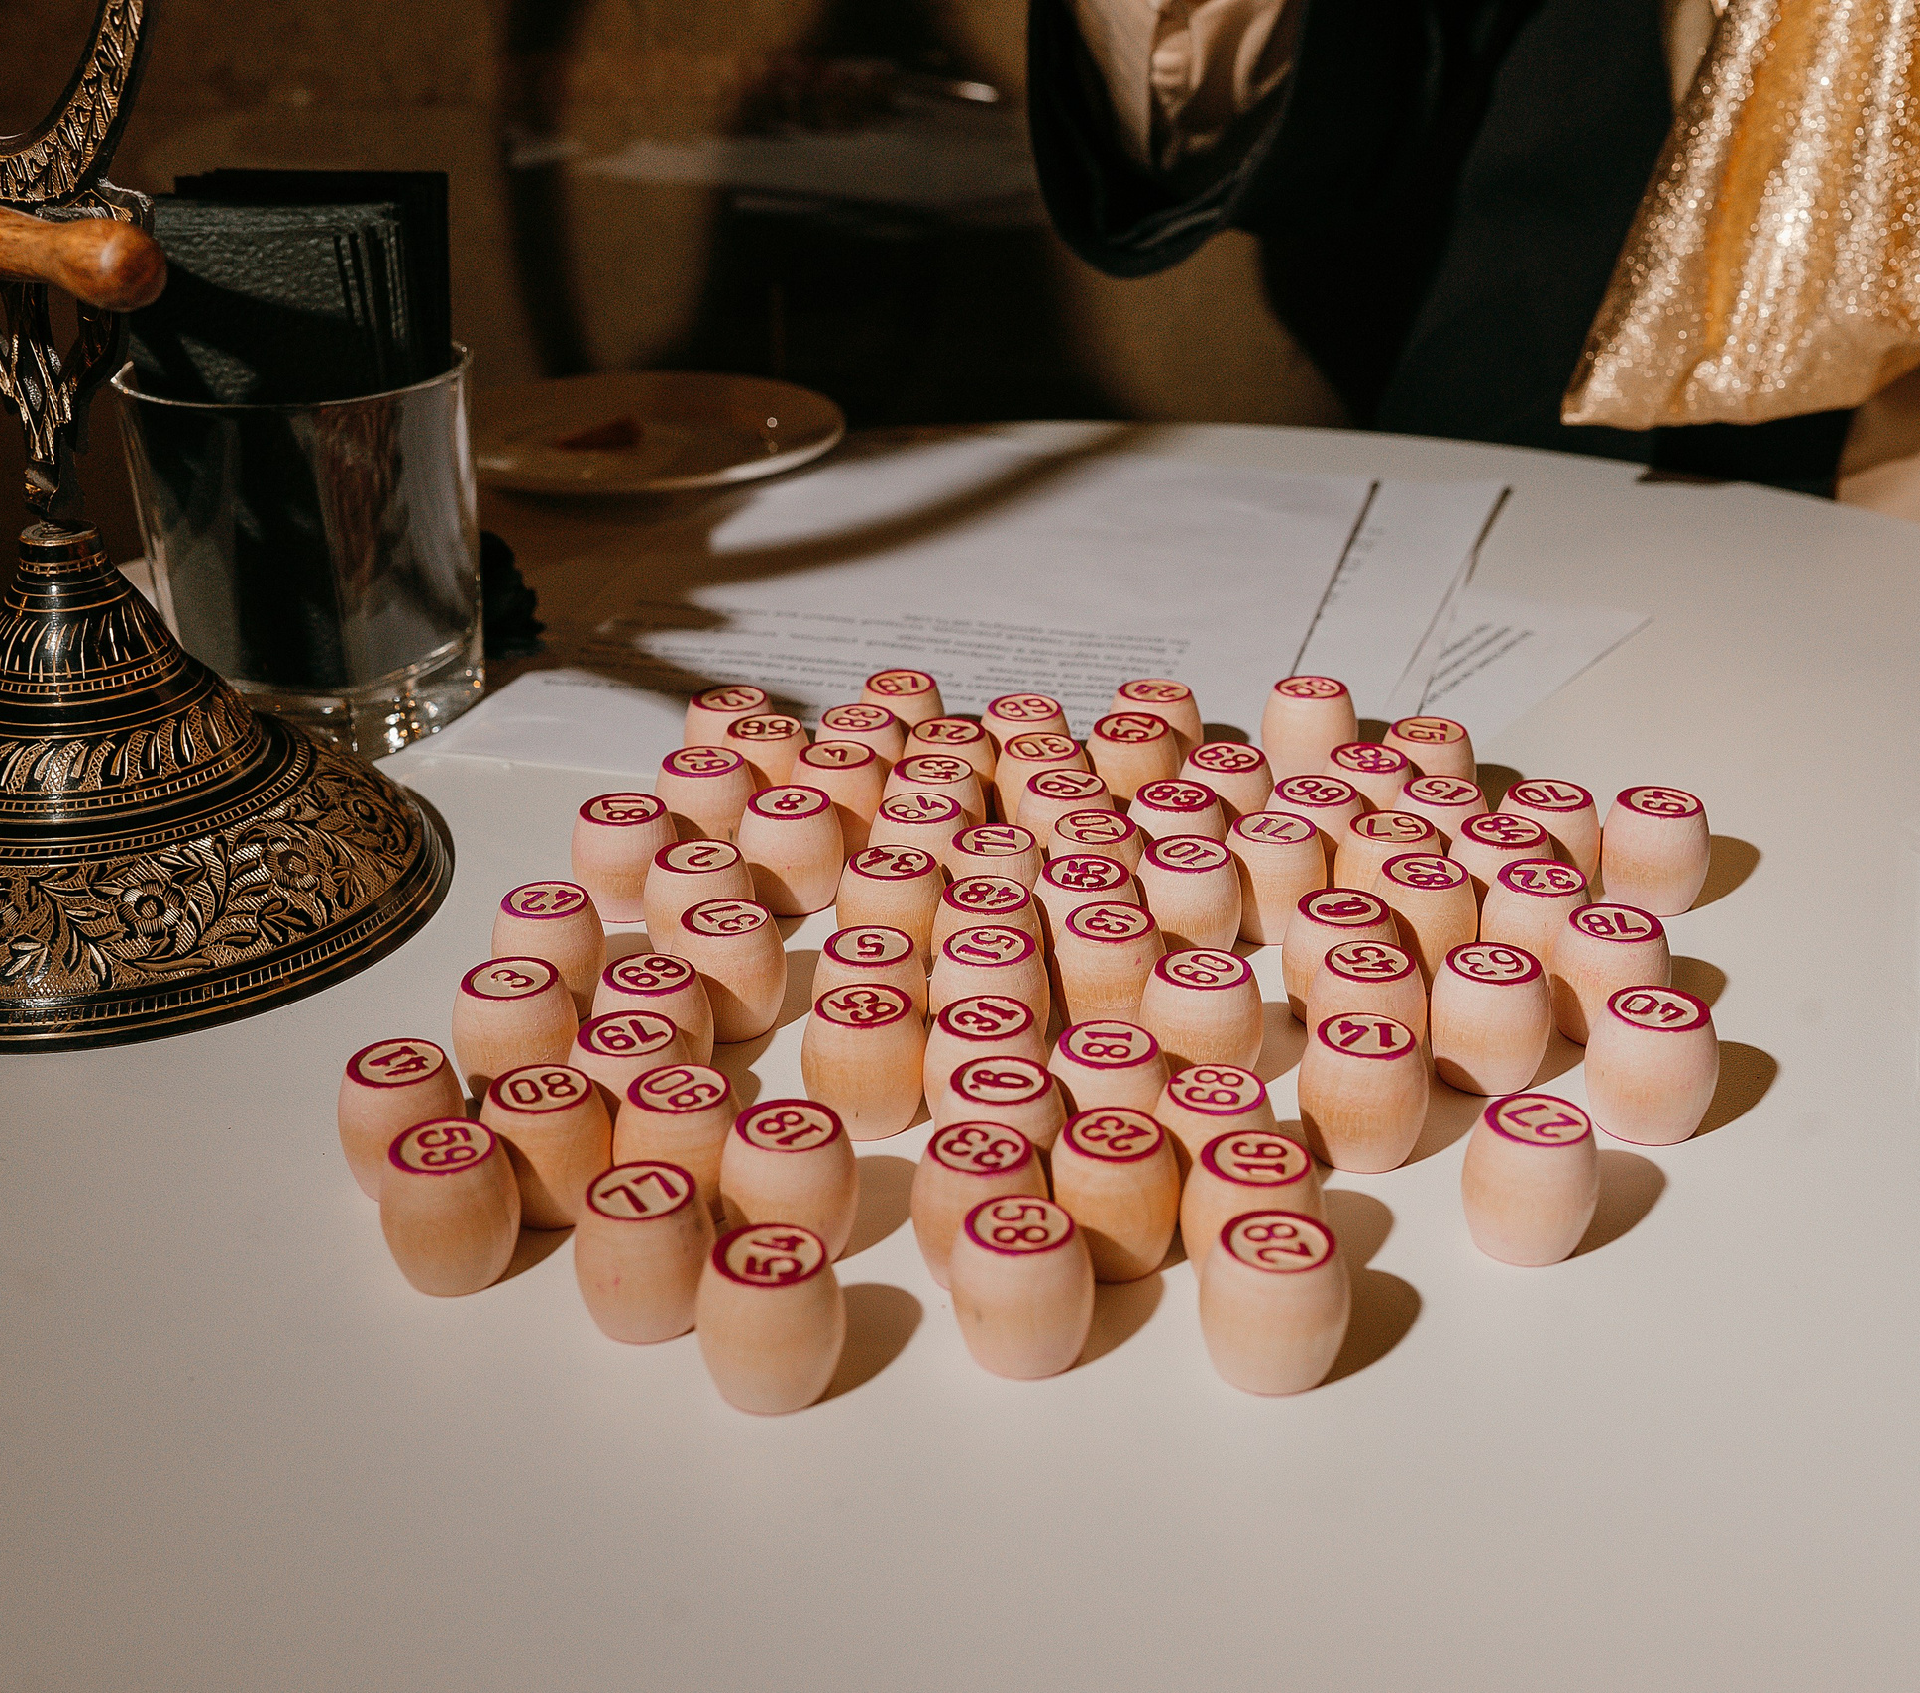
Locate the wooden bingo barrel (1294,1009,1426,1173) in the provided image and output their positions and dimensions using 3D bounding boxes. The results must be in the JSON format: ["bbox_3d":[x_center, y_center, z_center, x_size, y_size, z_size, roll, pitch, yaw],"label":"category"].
[{"bbox_3d":[0.073,0.045,0.449,0.023,0.024,0.023,-1,24,0],"label":"wooden bingo barrel"}]

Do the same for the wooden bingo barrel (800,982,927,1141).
[{"bbox_3d":[-0.017,0.040,0.455,0.023,0.023,0.023,-1,24,0],"label":"wooden bingo barrel"}]

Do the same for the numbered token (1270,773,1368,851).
[{"bbox_3d":[0.078,-0.001,0.542,0.023,0.023,0.023,-1,24,0],"label":"numbered token"}]

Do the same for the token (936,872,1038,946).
[{"bbox_3d":[0.006,0.020,0.497,0.023,0.023,0.023,-1,24,0],"label":"token"}]

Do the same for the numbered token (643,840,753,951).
[{"bbox_3d":[-0.055,0.013,0.522,0.024,0.024,0.024,-1,24,0],"label":"numbered token"}]

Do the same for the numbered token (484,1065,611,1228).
[{"bbox_3d":[-0.072,0.053,0.433,0.023,0.024,0.023,-1,25,0],"label":"numbered token"}]

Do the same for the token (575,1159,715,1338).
[{"bbox_3d":[-0.051,0.067,0.406,0.023,0.024,0.023,-4,25,-8],"label":"token"}]

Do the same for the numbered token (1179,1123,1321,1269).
[{"bbox_3d":[0.048,0.061,0.405,0.023,0.023,0.023,-1,24,0],"label":"numbered token"}]

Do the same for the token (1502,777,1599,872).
[{"bbox_3d":[0.128,0.000,0.538,0.023,0.023,0.023,-1,24,0],"label":"token"}]

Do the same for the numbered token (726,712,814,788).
[{"bbox_3d":[-0.046,-0.017,0.597,0.023,0.024,0.023,-1,24,1],"label":"numbered token"}]

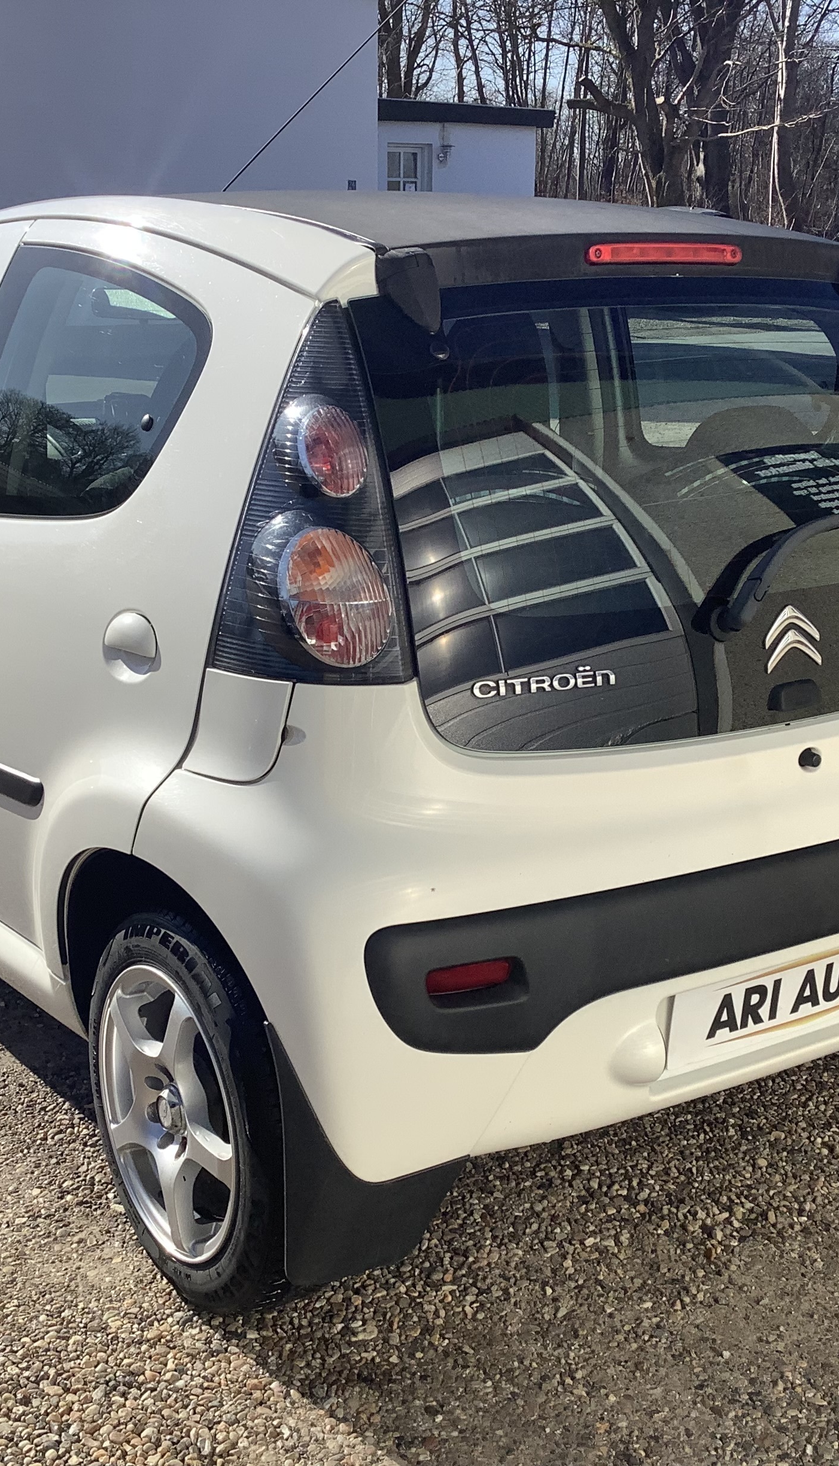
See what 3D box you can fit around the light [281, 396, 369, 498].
[{"bbox_3d":[-0.111,-0.338,2.052,0.100,0.115,0.060,-7,7,-28],"label":"light"}]

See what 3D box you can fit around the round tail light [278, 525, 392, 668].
[{"bbox_3d":[-0.103,-0.158,2.023,0.135,0.168,0.065,-7,6,-26],"label":"round tail light"}]

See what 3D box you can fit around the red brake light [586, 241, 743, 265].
[{"bbox_3d":[0.340,-0.655,2.394,0.290,0.034,0.030,-10,13,-34],"label":"red brake light"}]

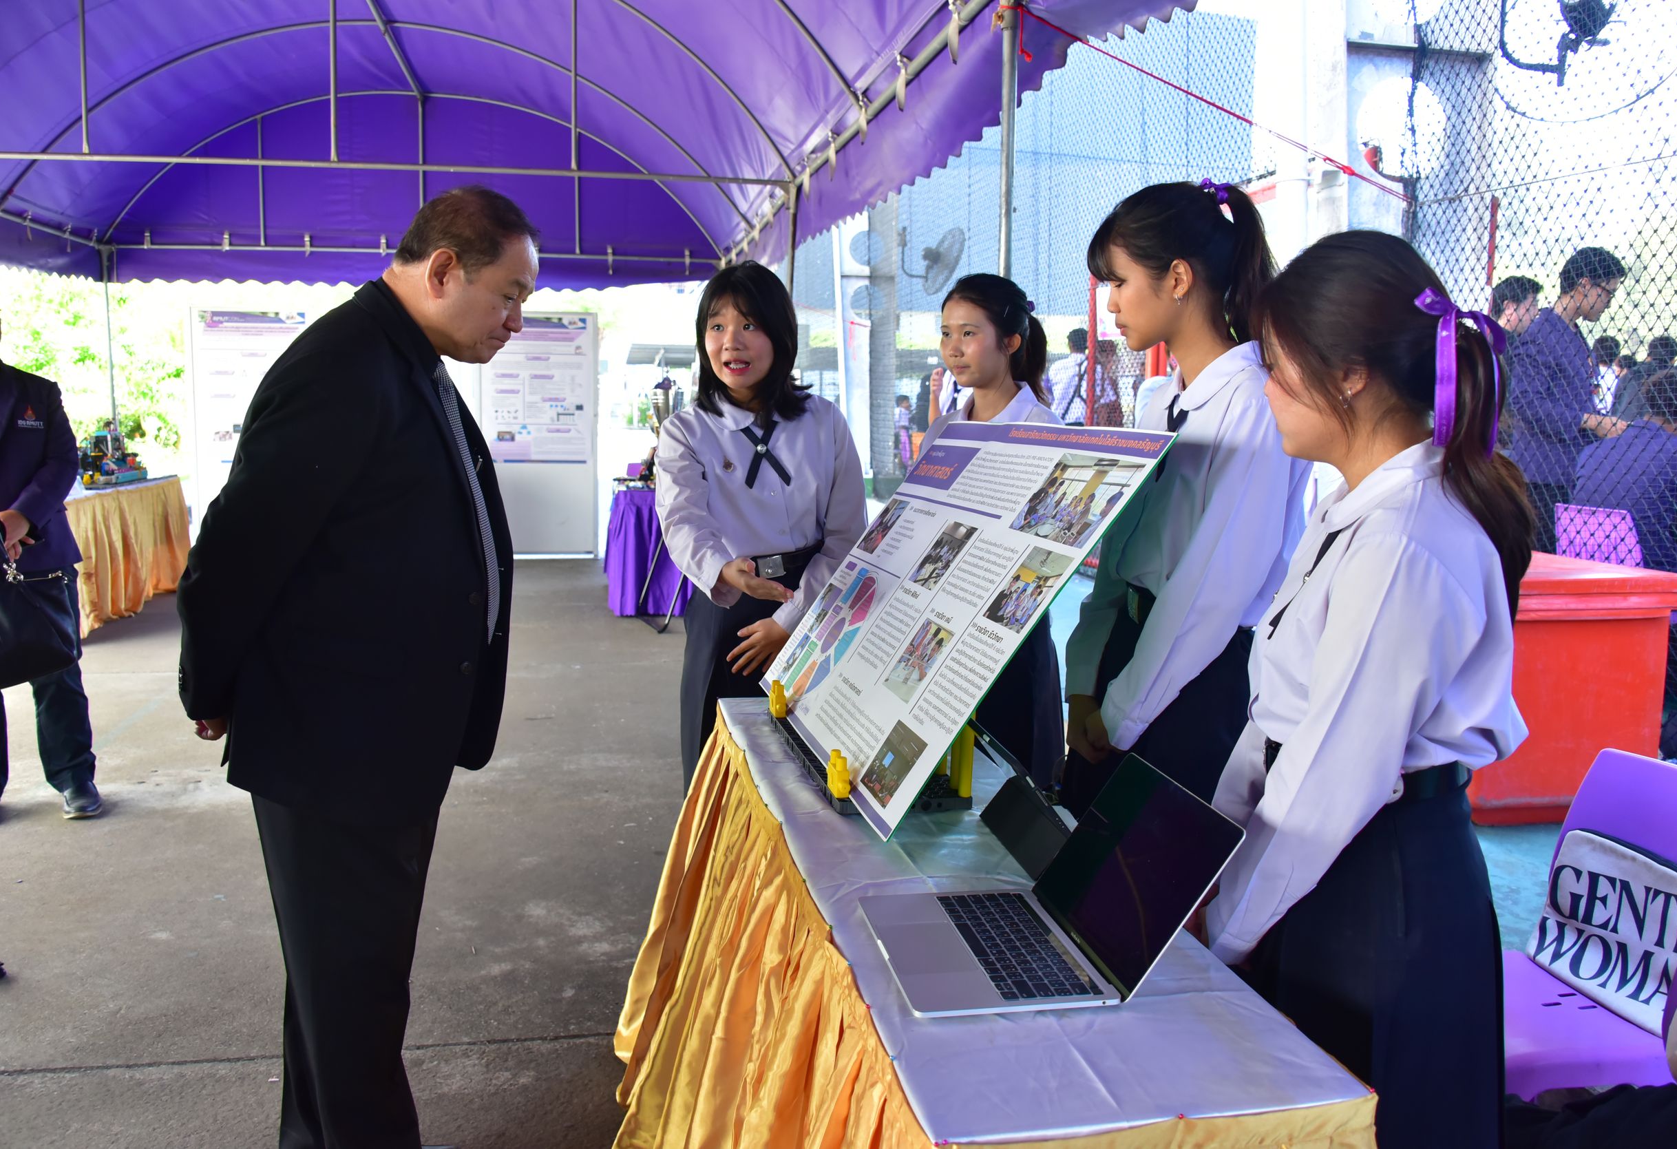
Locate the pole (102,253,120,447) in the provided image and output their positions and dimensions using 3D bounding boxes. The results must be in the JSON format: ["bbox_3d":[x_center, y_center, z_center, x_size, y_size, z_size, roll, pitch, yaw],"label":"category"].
[{"bbox_3d":[-5.957,-1.412,11.000,0.055,2.530,0.055,-1,7,-11],"label":"pole"}]

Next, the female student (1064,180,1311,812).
[{"bbox_3d":[0.475,0.293,1.880,0.320,1.650,0.420,-2,8,-20],"label":"female student"}]

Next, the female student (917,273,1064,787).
[{"bbox_3d":[0.305,0.205,2.700,0.420,1.610,0.280,7,9,38],"label":"female student"}]

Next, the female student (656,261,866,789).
[{"bbox_3d":[-0.160,0.194,2.700,0.460,1.620,0.380,0,7,-3],"label":"female student"}]

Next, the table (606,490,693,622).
[{"bbox_3d":[-1.320,-0.258,9.400,0.600,0.770,1.700,-1,7,-11],"label":"table"}]

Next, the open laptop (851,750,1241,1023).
[{"bbox_3d":[0.215,0.327,1.464,0.335,0.187,0.304,0,7,-9],"label":"open laptop"}]

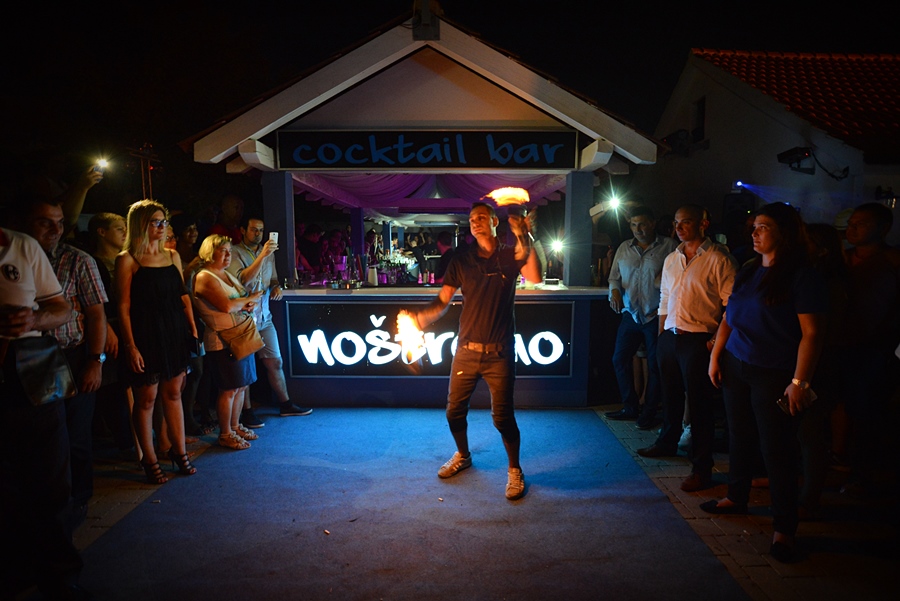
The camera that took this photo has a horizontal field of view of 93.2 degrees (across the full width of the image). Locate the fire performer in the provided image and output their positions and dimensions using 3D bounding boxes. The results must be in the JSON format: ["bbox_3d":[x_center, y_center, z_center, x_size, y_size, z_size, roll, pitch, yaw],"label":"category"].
[{"bbox_3d":[0.130,0.293,2.602,0.820,1.770,0.520,1,7,12],"label":"fire performer"}]

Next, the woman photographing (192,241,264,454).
[{"bbox_3d":[-1.670,0.297,3.257,0.430,1.600,0.440,3,7,26],"label":"woman photographing"}]

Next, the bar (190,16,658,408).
[{"bbox_3d":[-0.190,-0.738,5.250,3.650,3.200,3.800,0,7,1],"label":"bar"}]

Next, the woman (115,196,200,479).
[{"bbox_3d":[-1.880,0.278,2.771,0.360,1.760,0.460,6,9,40],"label":"woman"}]

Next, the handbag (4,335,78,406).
[{"bbox_3d":[-1.740,0.297,1.797,0.100,0.270,0.210,6,9,40],"label":"handbag"}]

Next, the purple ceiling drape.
[{"bbox_3d":[-0.200,-1.558,5.204,2.600,0.600,3.000,0,7,0],"label":"purple ceiling drape"}]

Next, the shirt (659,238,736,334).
[{"bbox_3d":[1.590,-0.090,2.738,0.300,0.640,0.500,-4,8,-33],"label":"shirt"}]

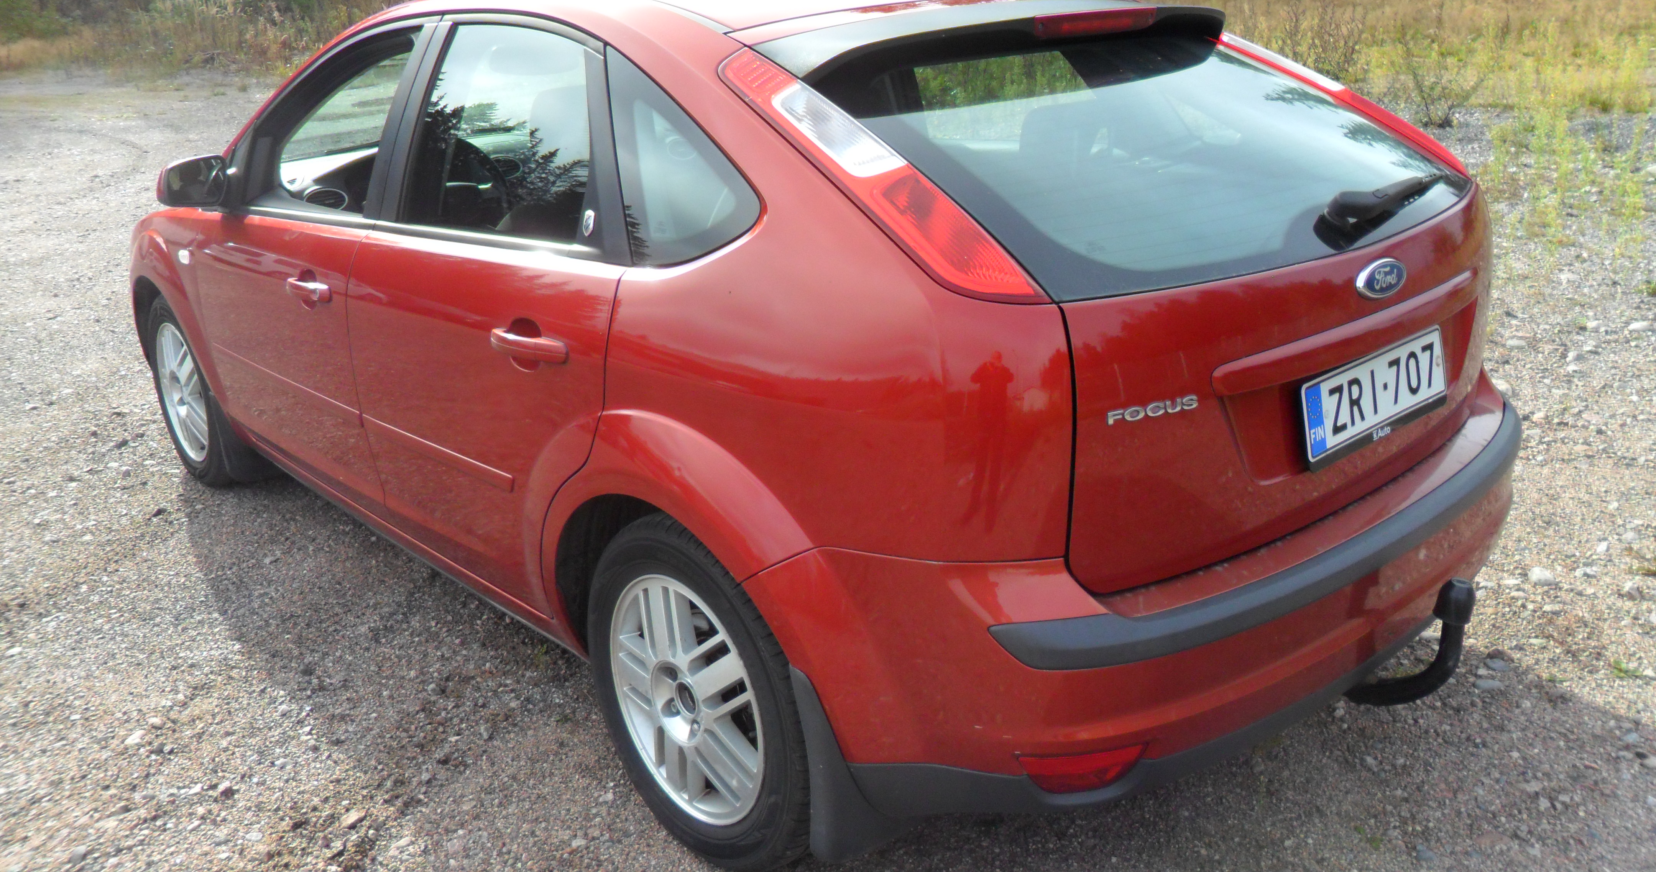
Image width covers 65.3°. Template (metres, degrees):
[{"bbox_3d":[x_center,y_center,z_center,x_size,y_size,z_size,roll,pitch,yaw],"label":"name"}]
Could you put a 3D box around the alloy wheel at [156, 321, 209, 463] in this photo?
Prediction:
[{"bbox_3d":[-1.951,-0.152,4.067,0.170,0.435,0.435,-18,24,-39],"label":"alloy wheel"}]

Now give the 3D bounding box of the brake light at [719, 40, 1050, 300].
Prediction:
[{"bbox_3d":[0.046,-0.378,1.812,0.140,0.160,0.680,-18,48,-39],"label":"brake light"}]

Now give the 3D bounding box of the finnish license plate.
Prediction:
[{"bbox_3d":[0.857,-0.070,2.006,0.442,0.122,0.020,-18,12,-39],"label":"finnish license plate"}]

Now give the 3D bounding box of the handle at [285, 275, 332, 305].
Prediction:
[{"bbox_3d":[-1.165,-0.333,2.888,0.044,0.038,0.220,-18,24,-39],"label":"handle"}]

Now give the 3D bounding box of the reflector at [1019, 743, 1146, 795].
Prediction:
[{"bbox_3d":[0.363,0.480,1.859,0.185,0.070,0.035,-5,19,-7],"label":"reflector"}]

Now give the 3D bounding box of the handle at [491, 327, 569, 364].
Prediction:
[{"bbox_3d":[-0.504,-0.154,2.172,0.044,0.038,0.220,-18,24,-39],"label":"handle"}]

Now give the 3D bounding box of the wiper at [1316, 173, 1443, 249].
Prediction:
[{"bbox_3d":[0.909,-0.369,2.068,0.080,0.075,0.430,13,24,37],"label":"wiper"}]

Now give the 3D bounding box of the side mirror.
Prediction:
[{"bbox_3d":[-1.573,-0.628,3.196,0.120,0.130,0.180,15,26,42],"label":"side mirror"}]

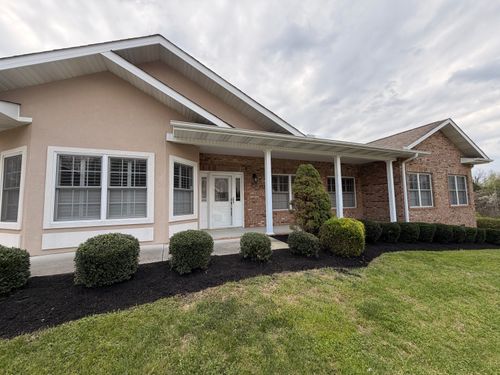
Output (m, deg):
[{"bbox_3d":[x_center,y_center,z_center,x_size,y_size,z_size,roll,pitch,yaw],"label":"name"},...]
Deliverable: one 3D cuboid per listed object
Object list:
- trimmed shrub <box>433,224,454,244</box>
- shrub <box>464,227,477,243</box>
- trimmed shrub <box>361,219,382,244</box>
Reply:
[{"bbox_3d":[7.394,1.794,7.938,0.800,0.617,0.800,0,-5,-21],"label":"trimmed shrub"},{"bbox_3d":[9.045,1.999,8.561,0.800,0.599,0.800,0,-5,-21],"label":"shrub"},{"bbox_3d":[3.811,1.387,6.389,0.690,0.780,0.690,1,-5,-22],"label":"trimmed shrub"}]

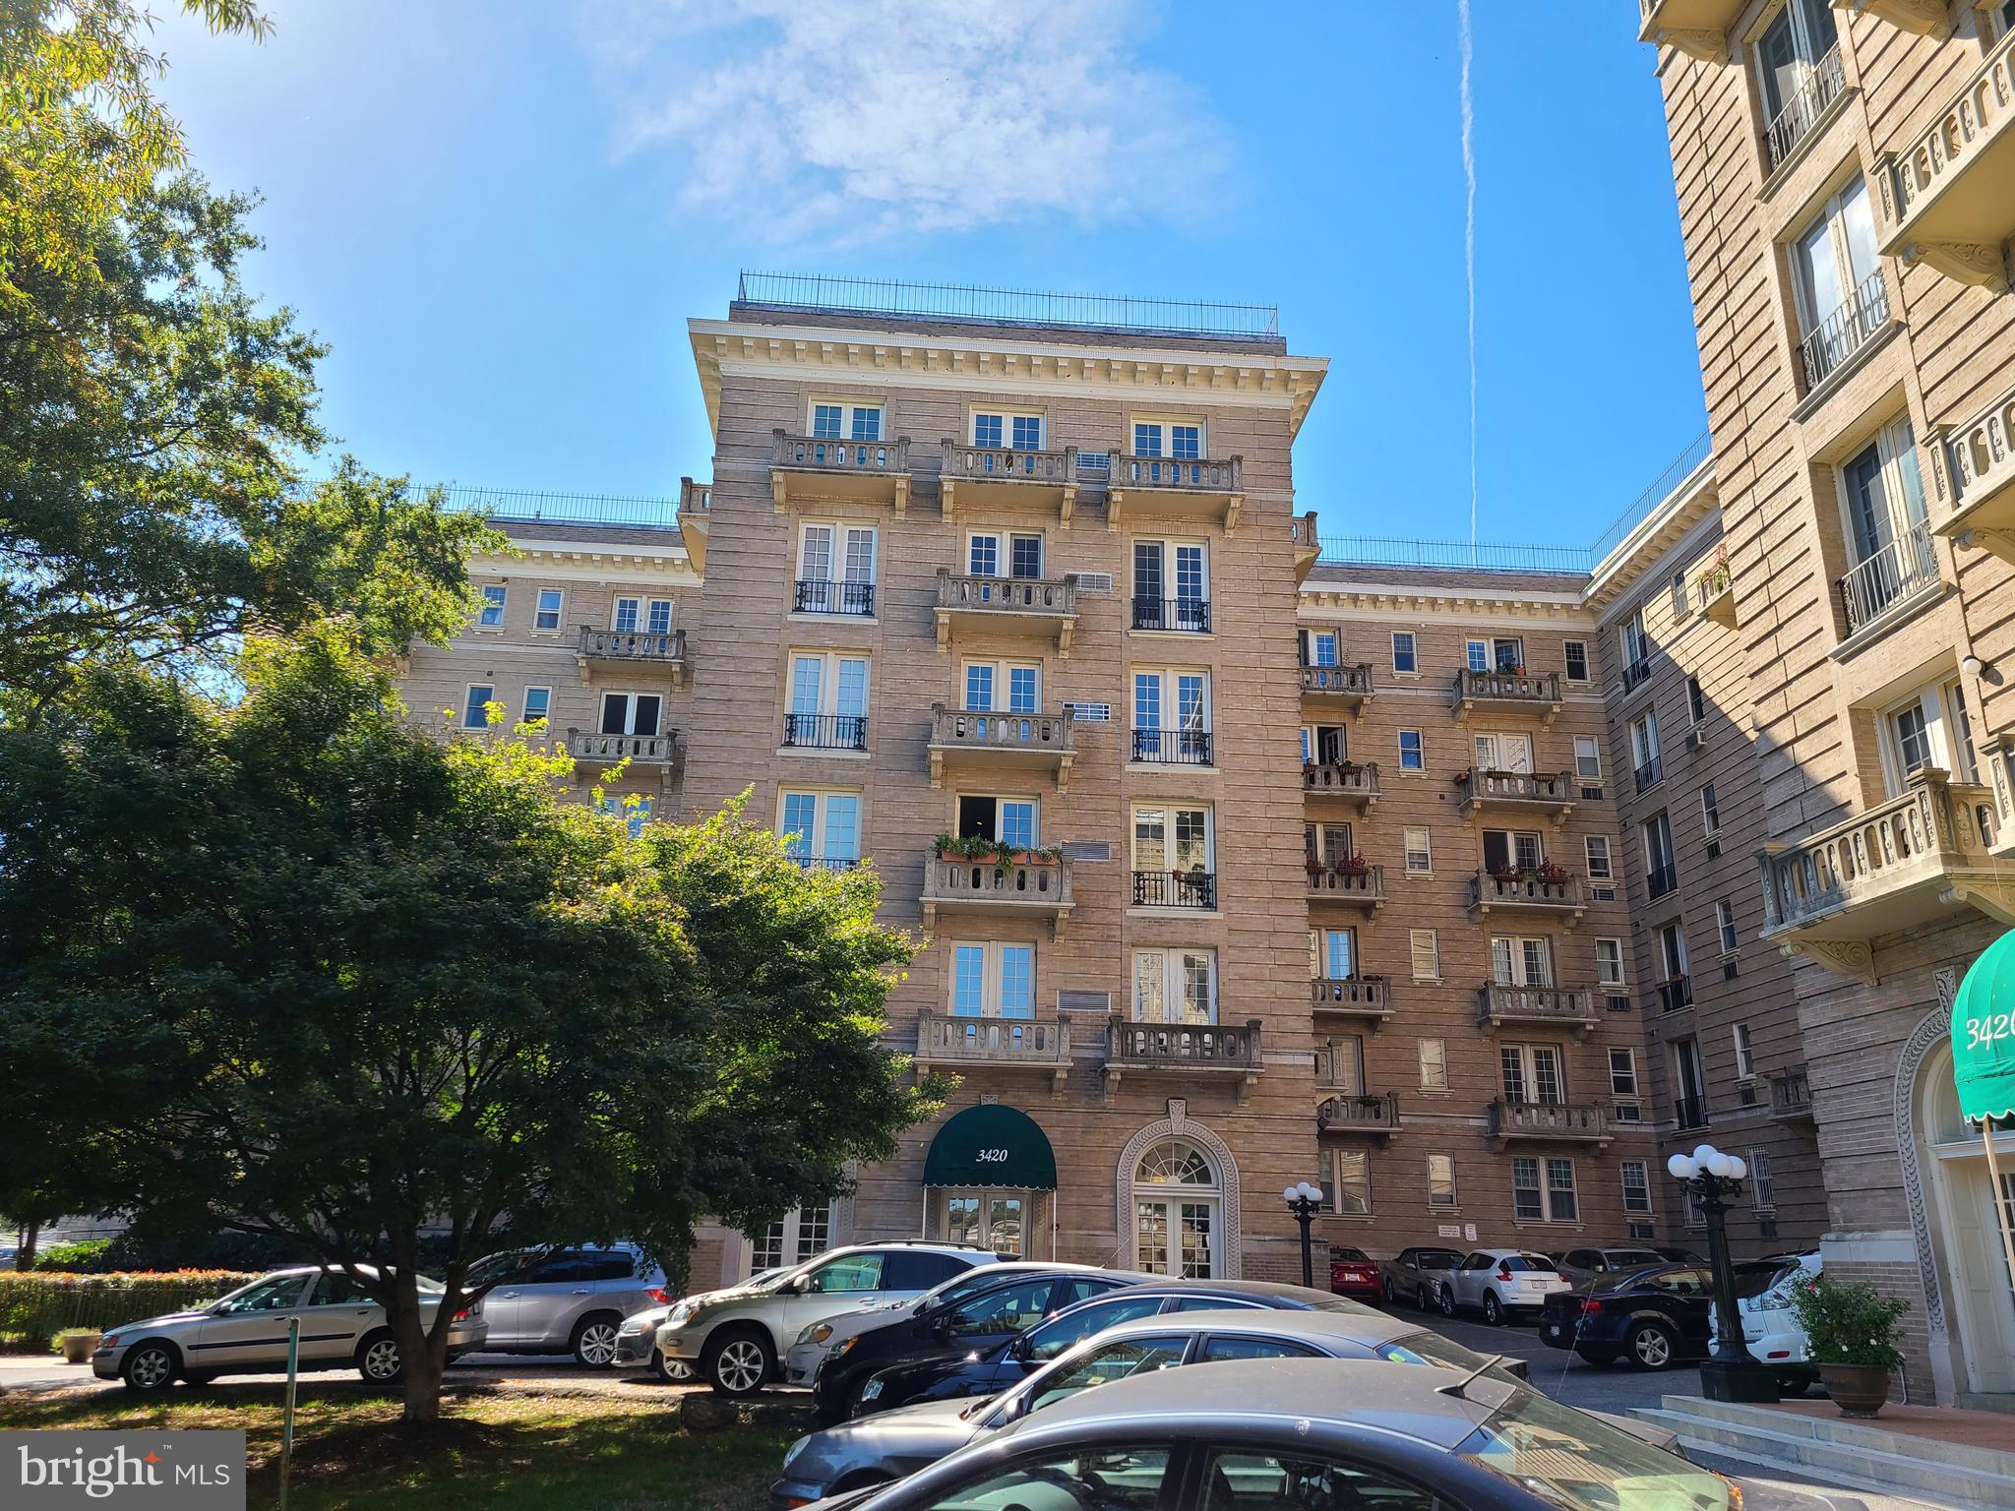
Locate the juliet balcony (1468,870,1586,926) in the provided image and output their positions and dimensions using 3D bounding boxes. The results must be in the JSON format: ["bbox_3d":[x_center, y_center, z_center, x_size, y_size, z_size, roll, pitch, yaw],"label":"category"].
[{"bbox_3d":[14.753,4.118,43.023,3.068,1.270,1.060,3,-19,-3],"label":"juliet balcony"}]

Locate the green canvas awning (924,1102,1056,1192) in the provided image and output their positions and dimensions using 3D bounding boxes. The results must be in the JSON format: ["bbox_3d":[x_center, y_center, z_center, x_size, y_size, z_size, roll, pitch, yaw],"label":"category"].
[{"bbox_3d":[-0.354,7.505,29.017,2.480,1.600,1.800,2,-19,-4],"label":"green canvas awning"}]

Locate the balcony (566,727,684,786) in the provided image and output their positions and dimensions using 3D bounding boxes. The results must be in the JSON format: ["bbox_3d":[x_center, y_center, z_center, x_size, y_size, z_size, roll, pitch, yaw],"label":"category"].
[{"bbox_3d":[-11.181,0.161,43.797,3.170,1.560,1.040,3,-18,-3],"label":"balcony"}]

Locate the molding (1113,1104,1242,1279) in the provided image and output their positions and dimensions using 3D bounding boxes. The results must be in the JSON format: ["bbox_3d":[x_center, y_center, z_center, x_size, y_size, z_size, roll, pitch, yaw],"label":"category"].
[{"bbox_3d":[3.299,8.579,29.095,2.391,3.895,0.250,2,-18,-4],"label":"molding"}]

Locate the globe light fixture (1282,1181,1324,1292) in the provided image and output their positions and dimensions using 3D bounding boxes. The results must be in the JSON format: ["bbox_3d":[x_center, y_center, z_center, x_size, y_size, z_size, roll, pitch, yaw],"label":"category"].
[{"bbox_3d":[5.505,9.144,27.807,0.720,2.500,0.720,2,-19,-4],"label":"globe light fixture"}]

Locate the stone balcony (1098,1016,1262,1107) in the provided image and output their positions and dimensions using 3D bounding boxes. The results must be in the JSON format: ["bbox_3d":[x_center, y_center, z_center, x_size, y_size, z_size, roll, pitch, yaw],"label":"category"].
[{"bbox_3d":[3.371,5.966,29.420,3.066,1.533,1.030,3,-19,-3],"label":"stone balcony"}]

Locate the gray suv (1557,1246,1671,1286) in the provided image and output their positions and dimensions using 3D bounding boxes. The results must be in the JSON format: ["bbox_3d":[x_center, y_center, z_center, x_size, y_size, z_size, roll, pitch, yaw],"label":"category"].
[{"bbox_3d":[14.112,12.194,34.722,1.830,1.570,4.600,3,-19,-4],"label":"gray suv"}]

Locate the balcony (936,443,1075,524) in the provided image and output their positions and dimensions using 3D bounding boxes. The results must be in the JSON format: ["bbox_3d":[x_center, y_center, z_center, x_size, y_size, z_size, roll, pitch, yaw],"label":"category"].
[{"bbox_3d":[0.020,-5.892,33.112,3.040,1.509,1.030,3,-19,-3],"label":"balcony"}]

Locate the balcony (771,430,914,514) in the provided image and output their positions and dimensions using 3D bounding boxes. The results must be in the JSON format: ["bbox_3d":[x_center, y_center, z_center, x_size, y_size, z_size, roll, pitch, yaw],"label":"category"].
[{"bbox_3d":[-3.601,-6.091,32.866,3.040,1.470,1.030,2,-18,-4],"label":"balcony"}]

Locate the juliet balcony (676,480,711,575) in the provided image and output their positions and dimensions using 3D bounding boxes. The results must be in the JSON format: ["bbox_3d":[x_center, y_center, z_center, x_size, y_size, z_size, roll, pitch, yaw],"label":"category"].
[{"bbox_3d":[-7.319,-5.283,36.705,0.950,1.530,3.100,2,-19,-4],"label":"juliet balcony"}]

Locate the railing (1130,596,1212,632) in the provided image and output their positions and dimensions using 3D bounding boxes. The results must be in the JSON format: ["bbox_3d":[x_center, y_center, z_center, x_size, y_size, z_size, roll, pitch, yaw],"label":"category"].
[{"bbox_3d":[3.580,-3.046,32.965,1.755,0.714,0.080,2,-18,-4],"label":"railing"}]

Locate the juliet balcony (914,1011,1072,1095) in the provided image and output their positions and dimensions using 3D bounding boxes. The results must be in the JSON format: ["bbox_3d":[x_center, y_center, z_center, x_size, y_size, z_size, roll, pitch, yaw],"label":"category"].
[{"bbox_3d":[-0.293,5.791,29.207,3.040,1.470,1.030,2,-18,-4],"label":"juliet balcony"}]

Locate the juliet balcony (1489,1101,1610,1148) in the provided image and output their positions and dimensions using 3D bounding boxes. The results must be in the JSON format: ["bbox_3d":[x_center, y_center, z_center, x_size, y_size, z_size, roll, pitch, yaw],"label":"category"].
[{"bbox_3d":[14.540,10.008,40.774,3.098,1.340,1.030,2,-18,-4],"label":"juliet balcony"}]

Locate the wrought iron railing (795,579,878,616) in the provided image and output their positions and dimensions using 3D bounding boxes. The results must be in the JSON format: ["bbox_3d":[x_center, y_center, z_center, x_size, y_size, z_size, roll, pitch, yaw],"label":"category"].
[{"bbox_3d":[-3.699,-3.372,32.486,1.733,0.720,0.080,3,-19,-3],"label":"wrought iron railing"}]

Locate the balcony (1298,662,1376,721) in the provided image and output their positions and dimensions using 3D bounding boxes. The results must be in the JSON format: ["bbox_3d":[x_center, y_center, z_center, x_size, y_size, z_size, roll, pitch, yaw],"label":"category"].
[{"bbox_3d":[9.464,-1.874,46.008,3.170,1.560,1.040,3,-18,-3],"label":"balcony"}]

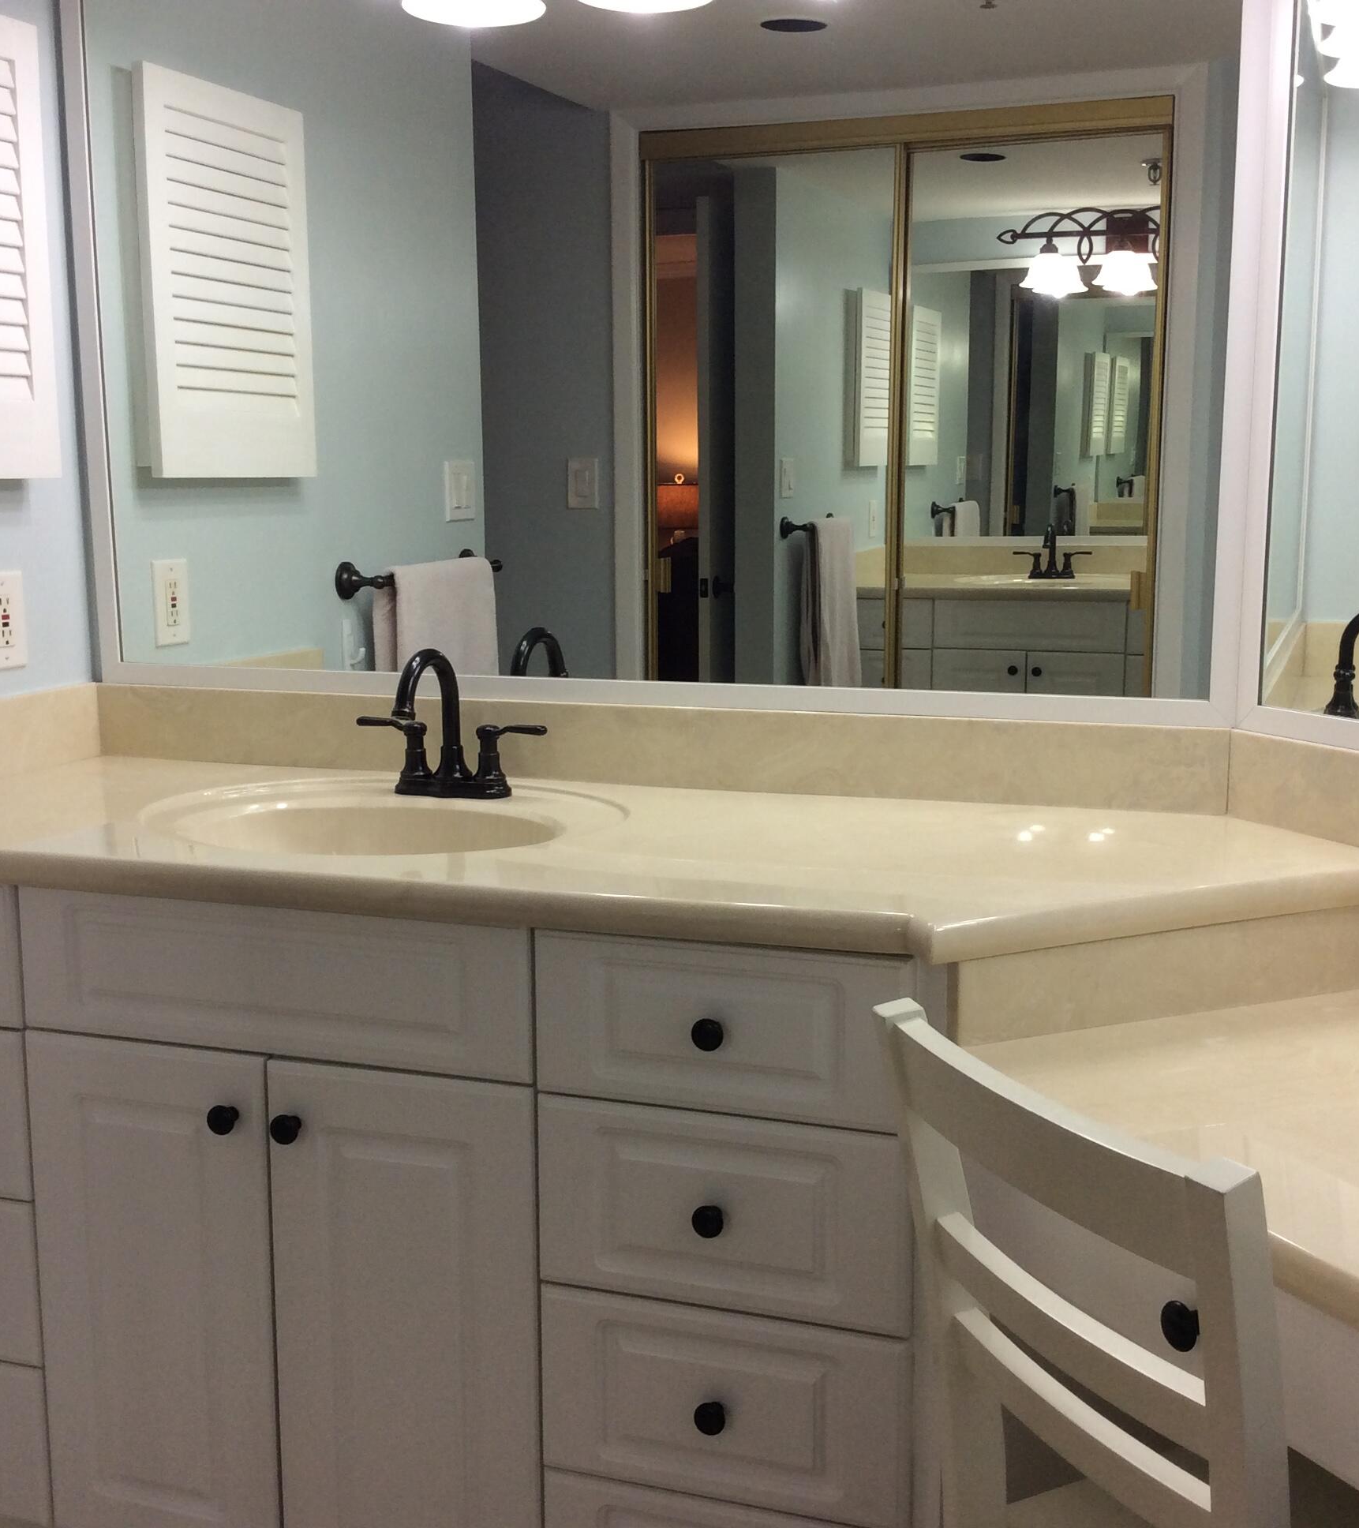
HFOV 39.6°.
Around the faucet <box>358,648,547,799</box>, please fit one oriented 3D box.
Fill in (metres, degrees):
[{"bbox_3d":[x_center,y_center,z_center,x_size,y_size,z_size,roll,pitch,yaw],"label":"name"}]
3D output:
[{"bbox_3d":[-0.301,-0.046,2.288,0.258,0.183,0.165,3,9,19],"label":"faucet"}]

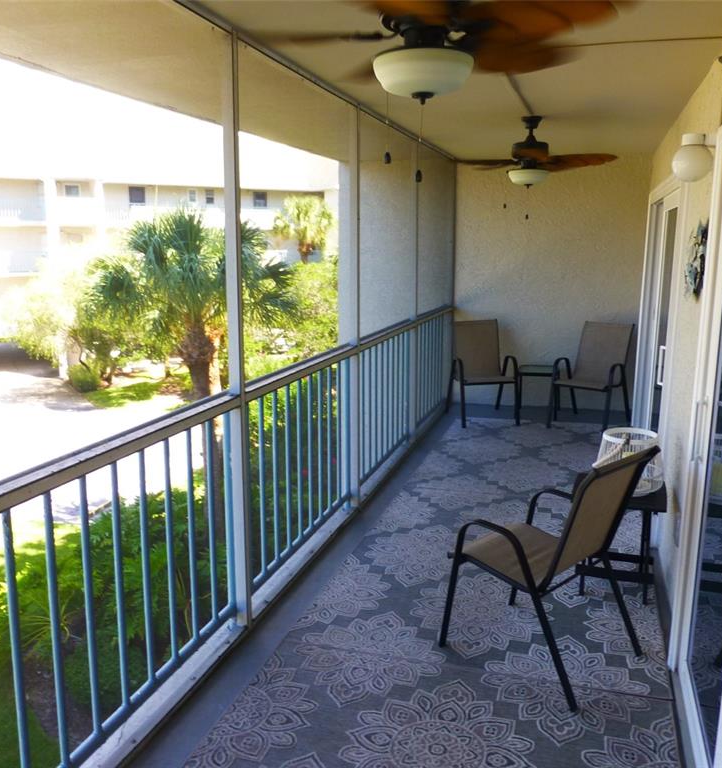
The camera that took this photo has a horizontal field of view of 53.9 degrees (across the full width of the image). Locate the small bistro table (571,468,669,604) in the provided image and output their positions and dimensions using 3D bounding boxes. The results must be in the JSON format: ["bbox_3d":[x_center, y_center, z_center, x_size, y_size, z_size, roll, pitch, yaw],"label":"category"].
[{"bbox_3d":[1.239,0.758,3.443,0.420,0.520,0.410,4,11,18],"label":"small bistro table"}]

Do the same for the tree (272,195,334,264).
[{"bbox_3d":[-2.898,-5.659,35.707,3.200,7.500,3.200,4,11,18],"label":"tree"}]

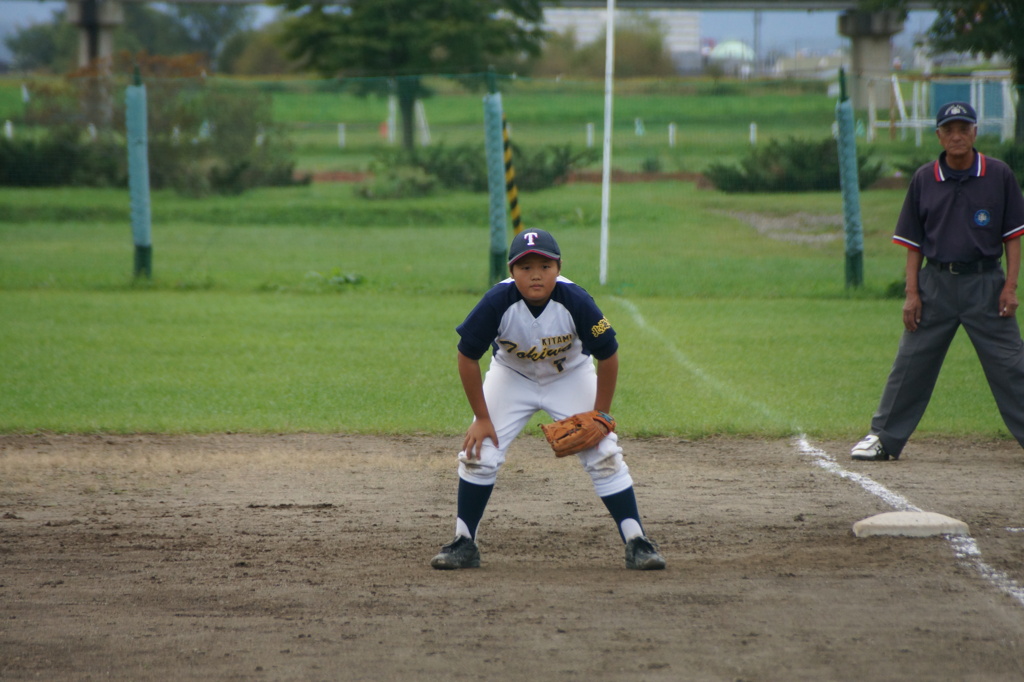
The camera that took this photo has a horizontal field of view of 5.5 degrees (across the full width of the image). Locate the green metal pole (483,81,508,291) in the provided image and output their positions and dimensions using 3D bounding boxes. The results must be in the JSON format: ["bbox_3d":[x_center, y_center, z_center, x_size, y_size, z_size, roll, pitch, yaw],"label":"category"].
[{"bbox_3d":[-0.127,-1.204,79.500,0.135,1.600,0.135,-2,1,0],"label":"green metal pole"}]

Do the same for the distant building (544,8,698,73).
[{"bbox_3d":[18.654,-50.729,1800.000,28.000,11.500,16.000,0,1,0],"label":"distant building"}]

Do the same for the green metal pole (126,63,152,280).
[{"bbox_3d":[-2.861,-1.296,82.000,0.135,1.630,0.135,-2,1,0],"label":"green metal pole"}]

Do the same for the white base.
[{"bbox_3d":[1.424,0.656,38.100,0.385,0.082,0.385,0,1,-3],"label":"white base"}]

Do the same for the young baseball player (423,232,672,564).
[{"bbox_3d":[0.122,0.195,35.600,0.780,1.130,0.650,0,1,2],"label":"young baseball player"}]

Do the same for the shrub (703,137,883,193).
[{"bbox_3d":[3.657,-2.301,139.000,2.300,0.740,1.700,0,1,0],"label":"shrub"}]

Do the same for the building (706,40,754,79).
[{"bbox_3d":[30.738,-39.601,1500.000,6.800,5.200,6.500,0,1,0],"label":"building"}]

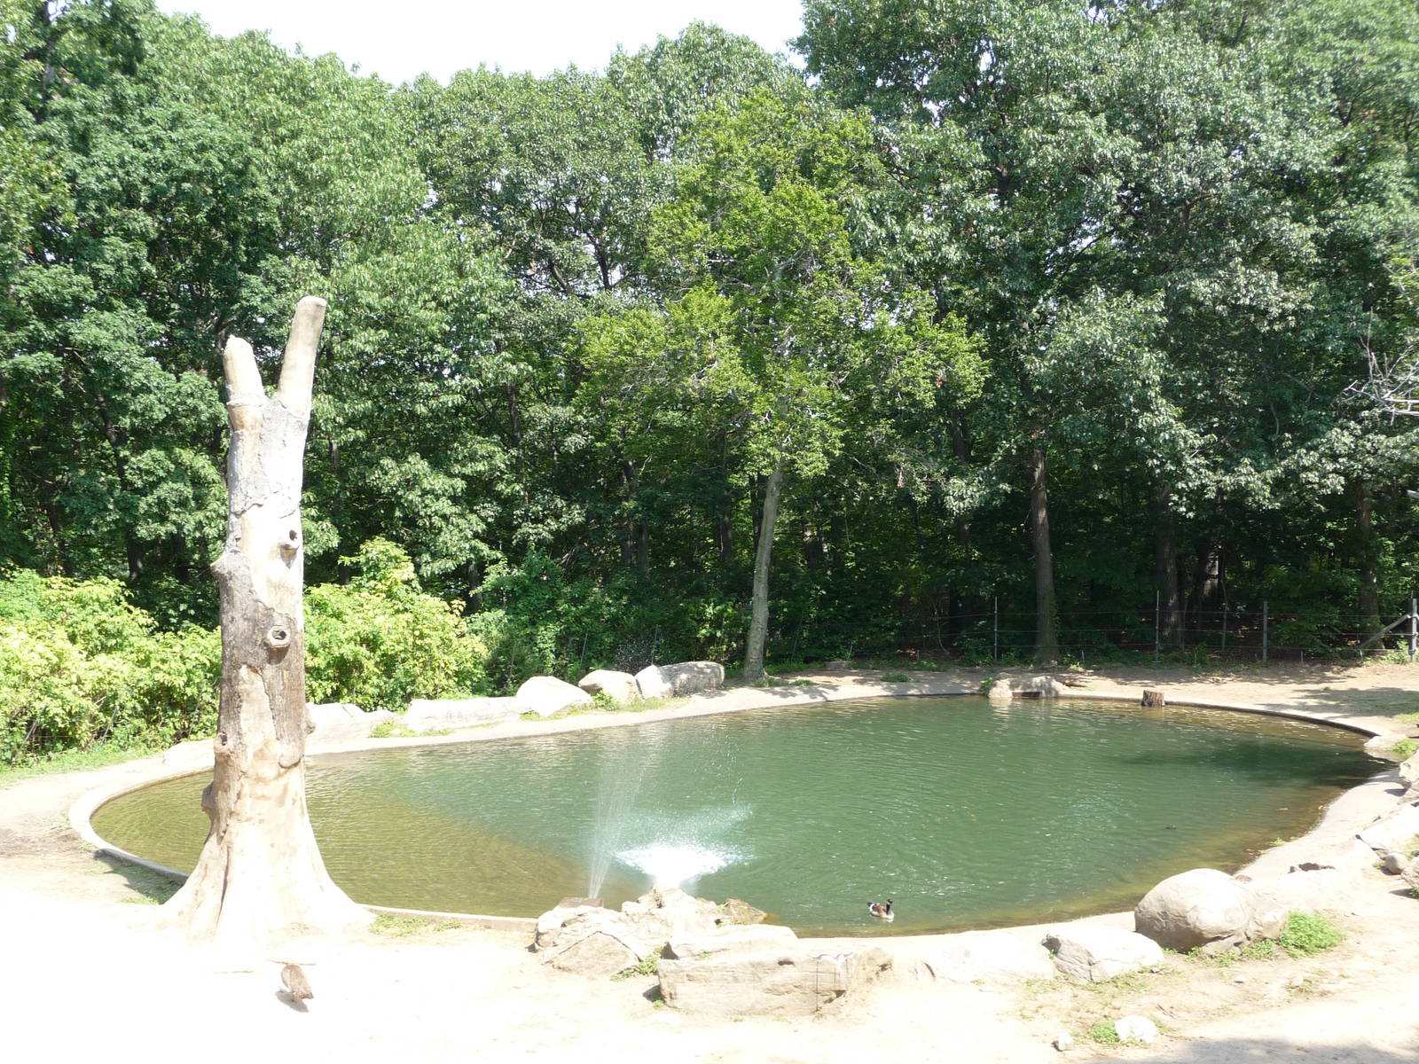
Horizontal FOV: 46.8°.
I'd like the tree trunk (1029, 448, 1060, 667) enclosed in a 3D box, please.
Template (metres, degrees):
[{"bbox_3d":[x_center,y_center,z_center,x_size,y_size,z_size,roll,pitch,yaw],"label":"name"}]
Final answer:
[{"bbox_3d":[10.770,0.800,52.700,0.900,7.000,0.850,0,4,0],"label":"tree trunk"}]

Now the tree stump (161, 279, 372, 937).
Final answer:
[{"bbox_3d":[-7.220,1.340,26.600,3.250,10.200,2.900,0,4,0],"label":"tree stump"}]

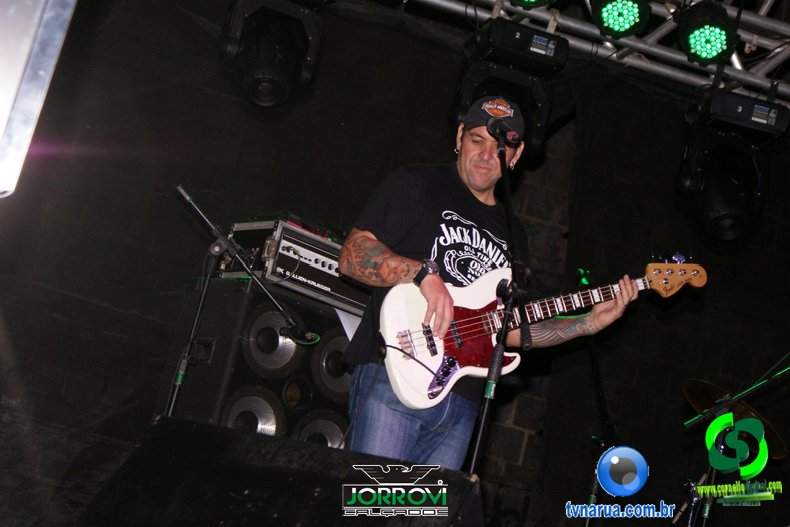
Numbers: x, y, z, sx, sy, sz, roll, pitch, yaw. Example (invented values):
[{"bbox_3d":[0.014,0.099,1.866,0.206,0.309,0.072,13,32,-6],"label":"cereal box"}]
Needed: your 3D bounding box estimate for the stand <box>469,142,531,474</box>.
[{"bbox_3d":[0.173,0.406,5.445,0.550,1.540,0.600,19,-13,-23],"label":"stand"}]

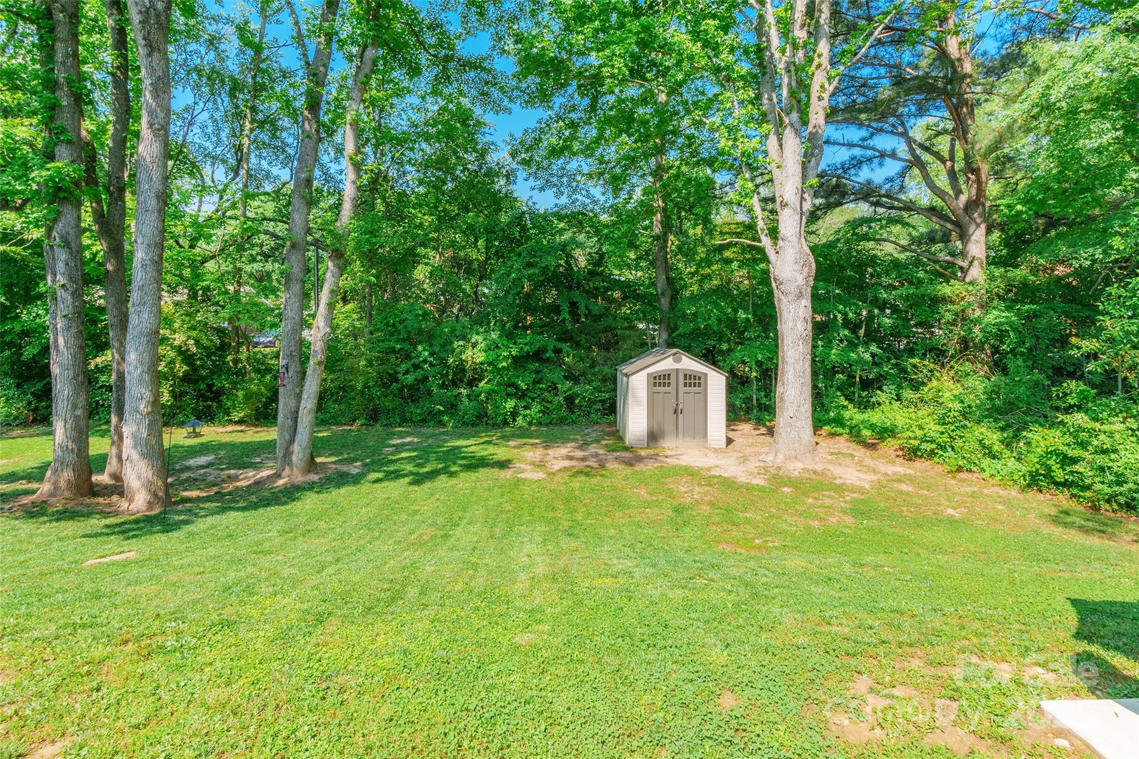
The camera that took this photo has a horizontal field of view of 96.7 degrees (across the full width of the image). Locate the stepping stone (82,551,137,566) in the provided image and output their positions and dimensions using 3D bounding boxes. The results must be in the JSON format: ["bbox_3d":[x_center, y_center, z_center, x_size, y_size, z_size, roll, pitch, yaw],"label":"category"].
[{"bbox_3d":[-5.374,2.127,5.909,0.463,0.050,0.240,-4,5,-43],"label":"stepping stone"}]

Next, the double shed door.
[{"bbox_3d":[2.663,0.688,12.500,1.490,1.930,0.070,0,4,-1],"label":"double shed door"}]

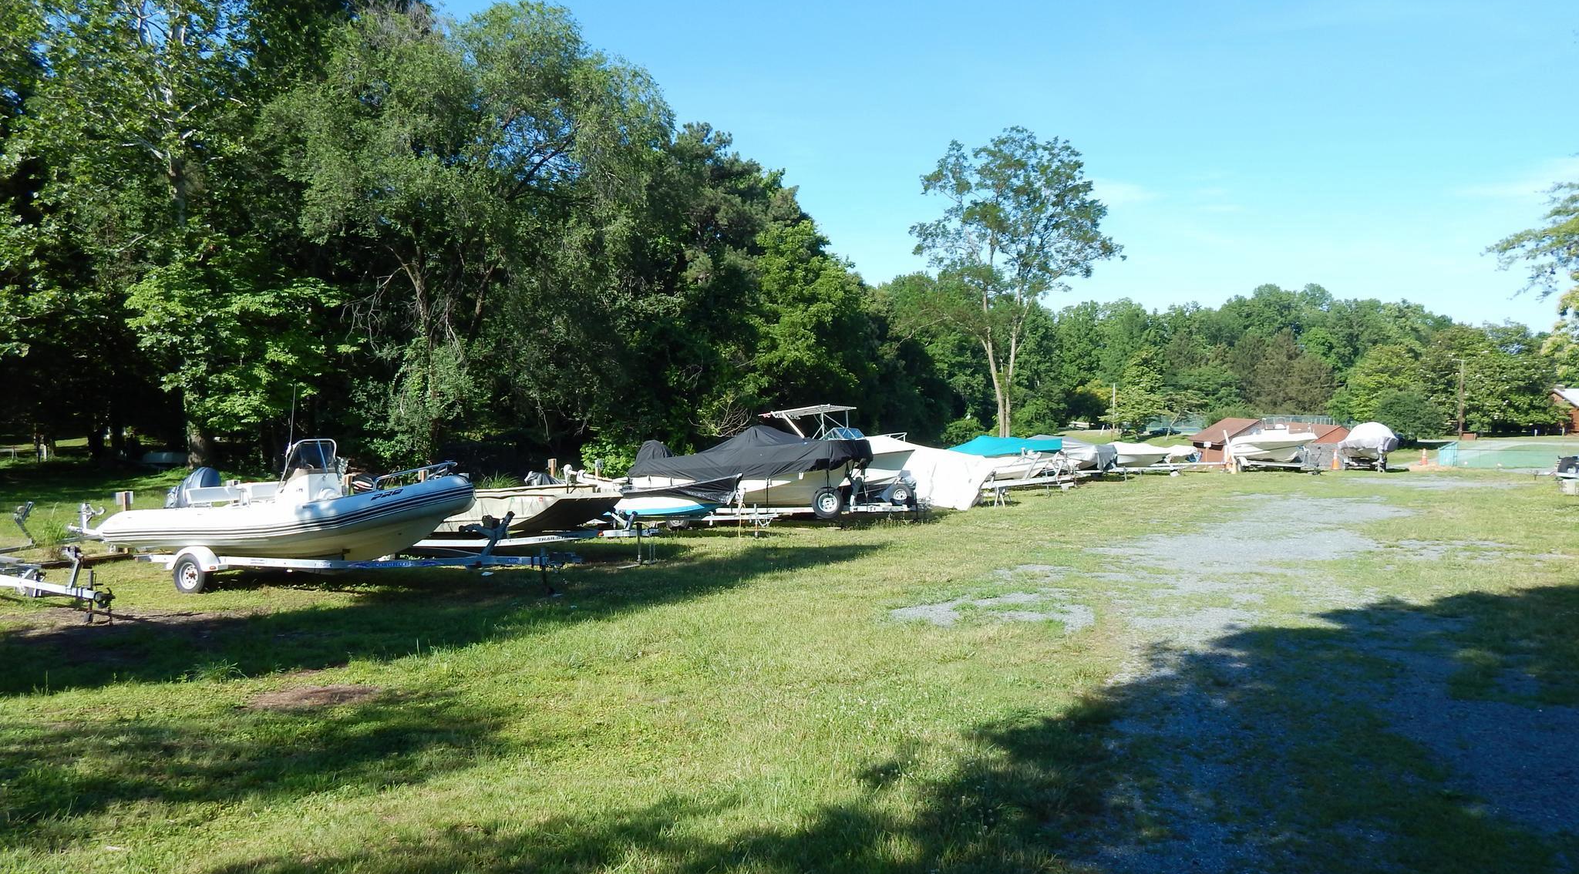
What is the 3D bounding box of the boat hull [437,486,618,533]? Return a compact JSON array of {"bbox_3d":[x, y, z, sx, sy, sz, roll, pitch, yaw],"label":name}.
[{"bbox_3d":[-5.700,1.320,18.700,5.200,0.800,1.750,-2,-1,27],"label":"boat hull"}]

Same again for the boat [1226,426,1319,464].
[{"bbox_3d":[27.800,0.470,58.000,2.250,2.100,5.600,0,0,-43],"label":"boat"}]

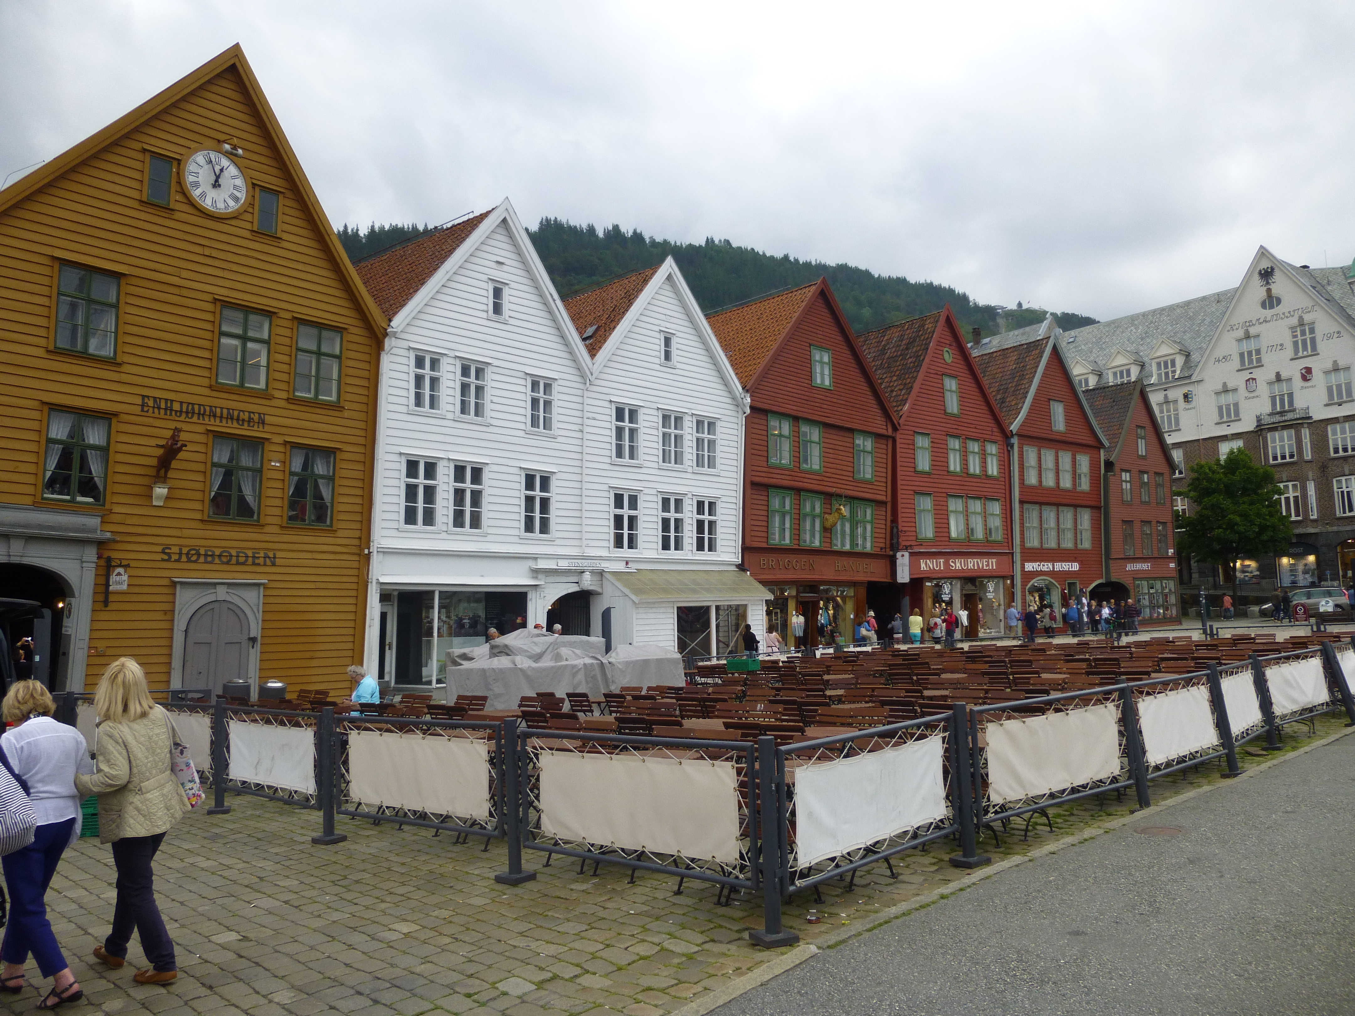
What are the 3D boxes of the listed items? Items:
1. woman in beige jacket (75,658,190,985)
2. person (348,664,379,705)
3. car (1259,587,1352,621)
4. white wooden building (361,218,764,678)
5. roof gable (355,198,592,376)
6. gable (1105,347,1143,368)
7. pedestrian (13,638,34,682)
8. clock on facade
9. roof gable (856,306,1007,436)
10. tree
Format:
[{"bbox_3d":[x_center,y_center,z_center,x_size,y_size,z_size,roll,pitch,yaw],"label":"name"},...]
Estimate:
[{"bbox_3d":[-2.788,1.577,5.056,0.580,1.590,0.550,-5,-7,28],"label":"woman in beige jacket"},{"bbox_3d":[-4.018,2.613,12.400,0.750,1.260,0.520,1,-7,-16],"label":"person"},{"bbox_3d":[34.028,5.237,53.000,4.350,1.600,1.770,-4,-7,22],"label":"car"},{"bbox_3d":[-7.005,-1.456,35.095,12.000,14.250,15.000,-8,-9,44],"label":"white wooden building"},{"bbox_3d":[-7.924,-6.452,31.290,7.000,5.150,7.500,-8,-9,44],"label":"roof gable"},{"bbox_3d":[33.449,-11.135,72.945,1.800,1.398,2.135,3,-8,-36],"label":"gable"},{"bbox_3d":[-14.028,3.624,21.000,0.550,1.670,0.400,3,-8,-33],"label":"pedestrian"},{"bbox_3d":[-10.888,-7.726,23.103,0.150,1.500,1.500,-7,-9,42],"label":"clock on facade"},{"bbox_3d":[11.086,-6.289,49.154,8.700,6.200,6.500,4,-8,-38],"label":"roof gable"},{"bbox_3d":[34.050,1.552,60.600,7.500,10.550,7.500,-6,-8,33],"label":"tree"}]

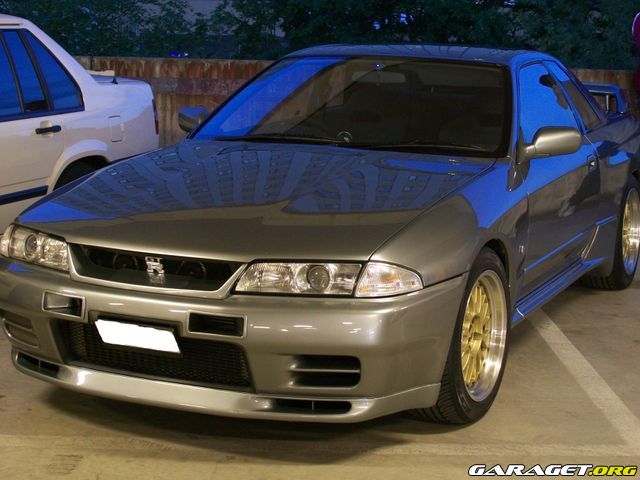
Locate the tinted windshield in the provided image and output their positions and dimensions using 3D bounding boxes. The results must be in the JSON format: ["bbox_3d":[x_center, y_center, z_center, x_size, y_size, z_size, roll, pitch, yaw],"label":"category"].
[{"bbox_3d":[0.178,-0.573,5.511,1.400,0.130,0.720,5,43,24],"label":"tinted windshield"}]

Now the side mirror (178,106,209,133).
[{"bbox_3d":[-0.545,-0.540,5.893,0.225,0.130,0.120,5,10,24],"label":"side mirror"}]

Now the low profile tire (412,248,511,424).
[{"bbox_3d":[0.468,0.330,4.527,0.250,0.630,0.630,6,11,27],"label":"low profile tire"}]

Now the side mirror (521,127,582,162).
[{"bbox_3d":[0.937,-0.389,5.214,0.225,0.130,0.120,5,10,24],"label":"side mirror"}]

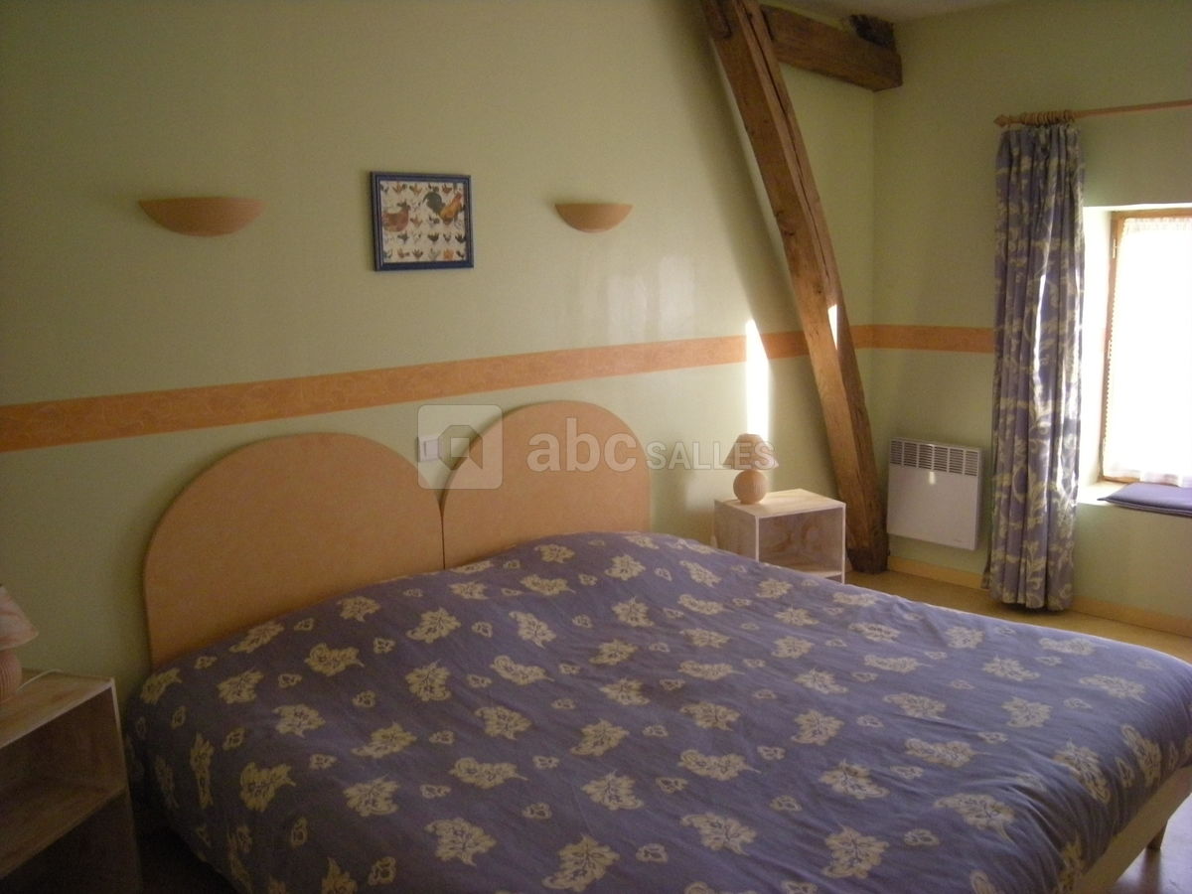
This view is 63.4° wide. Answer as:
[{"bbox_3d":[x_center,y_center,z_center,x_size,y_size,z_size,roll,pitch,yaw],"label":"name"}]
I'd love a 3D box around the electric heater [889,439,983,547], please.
[{"bbox_3d":[1.542,0.208,4.377,0.070,0.447,0.422,-12,14,-42],"label":"electric heater"}]

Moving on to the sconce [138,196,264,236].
[{"bbox_3d":[-1.049,-0.625,2.636,0.338,0.098,0.105,-10,13,-37],"label":"sconce"}]

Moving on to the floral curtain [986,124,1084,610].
[{"bbox_3d":[1.795,-0.294,3.932,0.150,1.953,0.295,-12,14,-42],"label":"floral curtain"}]

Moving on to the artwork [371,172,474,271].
[{"bbox_3d":[-0.548,-0.715,3.068,0.341,0.293,0.025,-10,13,-37],"label":"artwork"}]

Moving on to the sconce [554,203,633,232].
[{"bbox_3d":[0.023,-0.816,3.451,0.338,0.098,0.105,-10,13,-37],"label":"sconce"}]

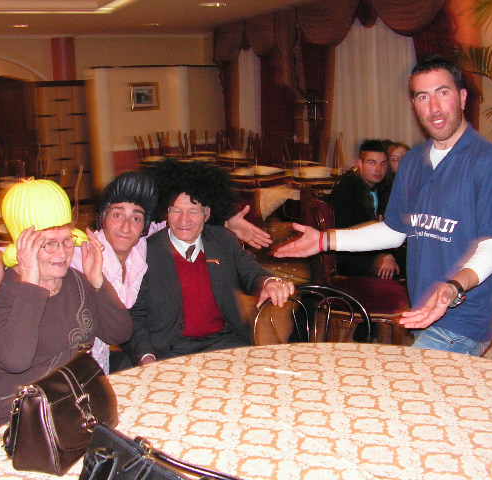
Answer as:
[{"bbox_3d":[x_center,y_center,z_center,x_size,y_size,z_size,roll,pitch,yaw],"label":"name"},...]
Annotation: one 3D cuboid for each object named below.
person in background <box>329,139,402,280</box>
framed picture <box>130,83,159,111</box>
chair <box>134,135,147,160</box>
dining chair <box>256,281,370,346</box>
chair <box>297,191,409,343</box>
[{"bbox_3d":[0.701,0.078,3.900,0.560,1.300,0.720,-2,12,-5],"label":"person in background"},{"bbox_3d":[-1.449,-2.048,9.500,0.420,0.400,0.040,-2,12,-8],"label":"framed picture"},{"bbox_3d":[-1.258,-0.882,9.212,0.520,1.030,0.450,0,12,0],"label":"chair"},{"bbox_3d":[0.238,0.643,2.219,0.430,0.890,0.500,0,12,0],"label":"dining chair"},{"bbox_3d":[0.562,0.279,3.604,0.580,1.030,0.500,1,12,8],"label":"chair"}]

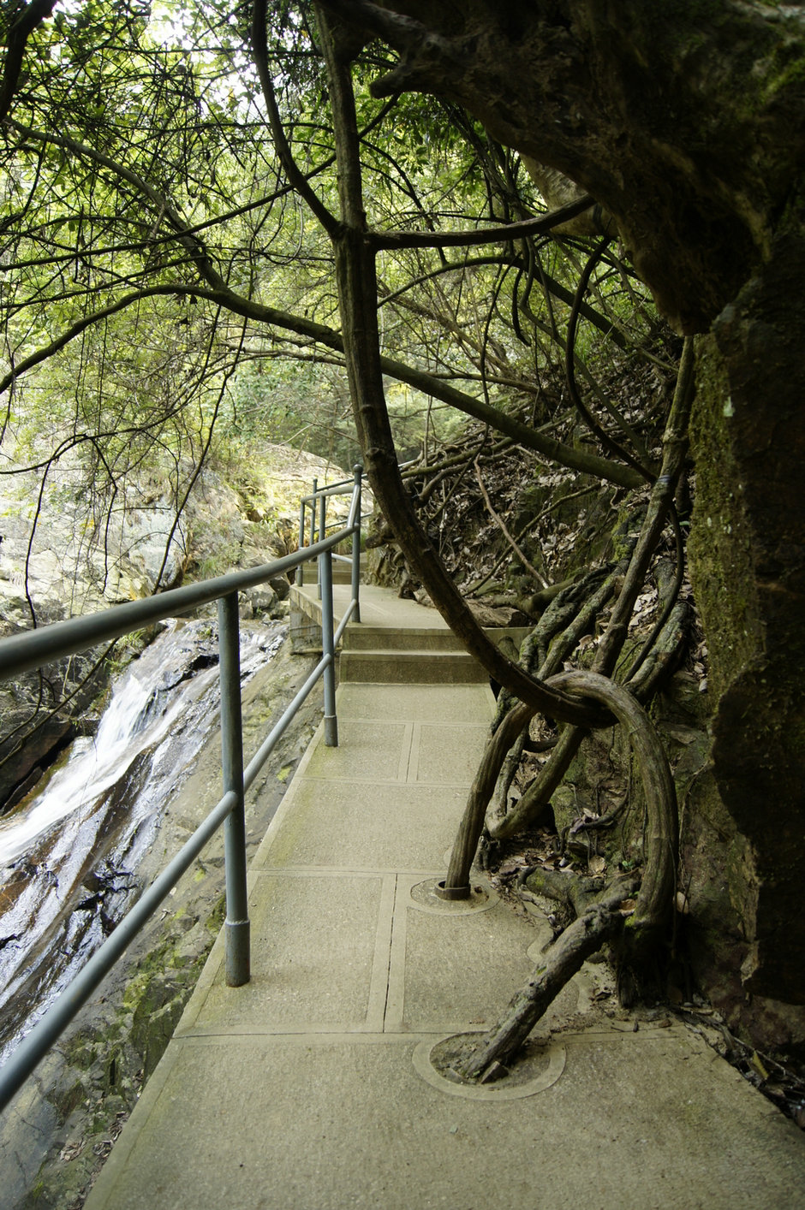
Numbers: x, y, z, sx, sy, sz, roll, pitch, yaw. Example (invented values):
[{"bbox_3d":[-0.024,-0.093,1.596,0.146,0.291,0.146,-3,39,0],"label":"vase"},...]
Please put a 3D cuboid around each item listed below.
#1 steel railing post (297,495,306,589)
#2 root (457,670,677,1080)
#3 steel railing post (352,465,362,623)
[{"bbox_3d":[-1.158,-0.712,10.338,0.062,1.020,0.062,0,6,0],"label":"steel railing post"},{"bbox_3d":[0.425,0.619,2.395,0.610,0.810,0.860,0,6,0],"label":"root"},{"bbox_3d":[-0.354,-0.476,7.116,0.072,1.230,0.072,0,6,0],"label":"steel railing post"}]

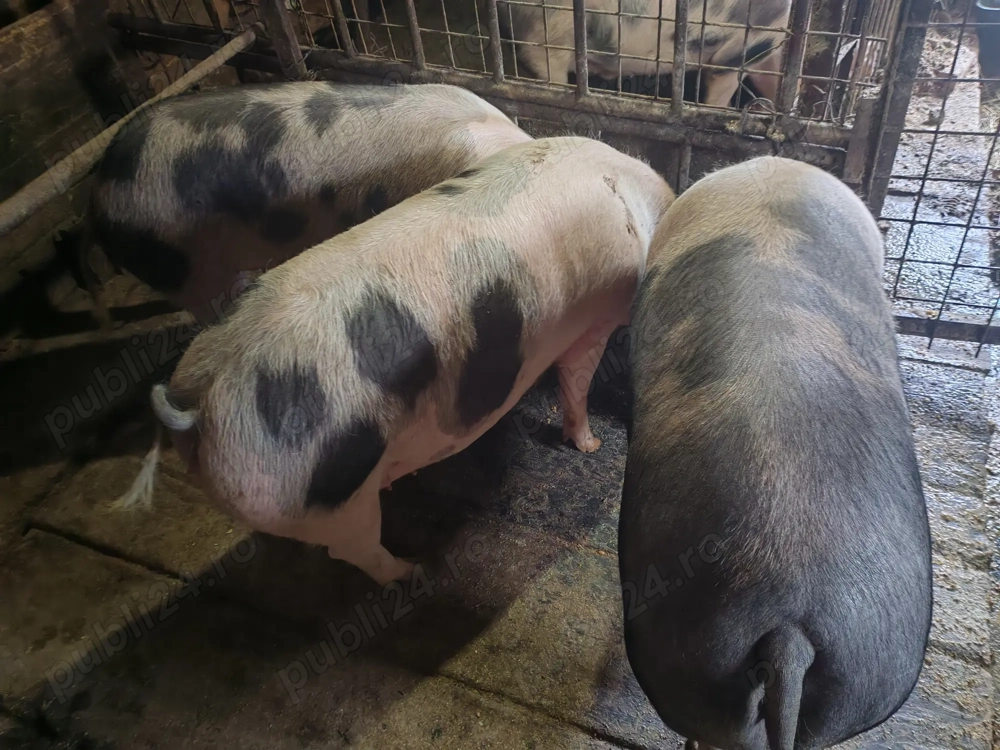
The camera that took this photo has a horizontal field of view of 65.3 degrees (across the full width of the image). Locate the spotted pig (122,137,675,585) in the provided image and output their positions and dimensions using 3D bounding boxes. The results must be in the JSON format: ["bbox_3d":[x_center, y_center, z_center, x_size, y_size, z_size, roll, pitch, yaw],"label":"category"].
[{"bbox_3d":[-0.034,-0.073,1.681,1.315,0.744,0.425,-36,50,-26],"label":"spotted pig"}]

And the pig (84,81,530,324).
[{"bbox_3d":[-0.404,-0.407,2.087,1.308,0.755,0.425,-4,44,6],"label":"pig"}]

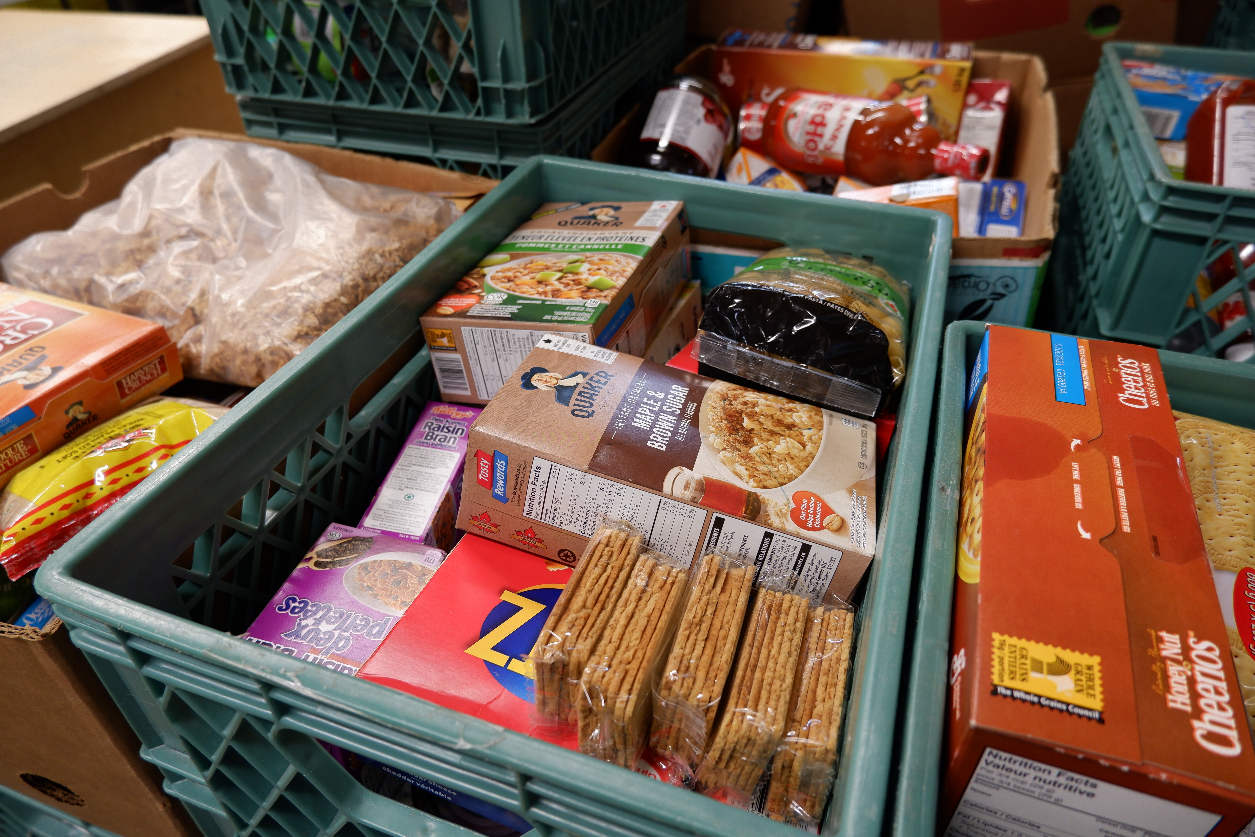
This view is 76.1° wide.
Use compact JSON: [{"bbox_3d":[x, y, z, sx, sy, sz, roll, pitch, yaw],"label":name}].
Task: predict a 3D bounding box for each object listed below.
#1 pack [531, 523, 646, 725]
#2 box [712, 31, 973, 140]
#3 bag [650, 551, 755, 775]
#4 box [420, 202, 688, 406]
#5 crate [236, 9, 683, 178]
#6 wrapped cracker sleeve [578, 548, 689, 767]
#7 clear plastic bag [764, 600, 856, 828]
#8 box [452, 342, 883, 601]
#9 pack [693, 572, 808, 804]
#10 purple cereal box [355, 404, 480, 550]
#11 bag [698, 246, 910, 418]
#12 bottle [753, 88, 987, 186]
[{"bbox_3d":[-0.017,0.094,0.367,0.023,0.046,0.079,17,48,13],"label":"pack"},{"bbox_3d":[0.232,-0.329,0.933,0.267,0.190,0.070,9,38,12],"label":"box"},{"bbox_3d":[0.033,0.103,0.344,0.023,0.046,0.079,16,41,9],"label":"bag"},{"bbox_3d":[-0.038,-0.084,0.546,0.111,0.059,0.192,5,35,19],"label":"box"},{"bbox_3d":[-0.158,-0.327,1.023,0.332,0.276,0.476,11,40,15],"label":"crate"},{"bbox_3d":[0.003,0.106,0.358,0.023,0.046,0.079,17,41,13],"label":"wrapped cracker sleeve"},{"bbox_3d":[0.079,0.124,0.341,0.023,0.046,0.079,10,38,15],"label":"clear plastic bag"},{"bbox_3d":[0.026,0.030,0.424,0.193,0.062,0.111,16,34,7],"label":"box"},{"bbox_3d":[0.056,0.119,0.349,0.023,0.046,0.079,17,43,11],"label":"pack"},{"bbox_3d":[-0.127,0.055,0.518,0.038,0.072,0.112,10,43,4],"label":"purple cereal box"},{"bbox_3d":[0.119,-0.068,0.516,0.110,0.062,0.165,18,24,13],"label":"bag"},{"bbox_3d":[0.212,-0.239,0.695,0.195,0.062,0.062,28,27,37],"label":"bottle"}]

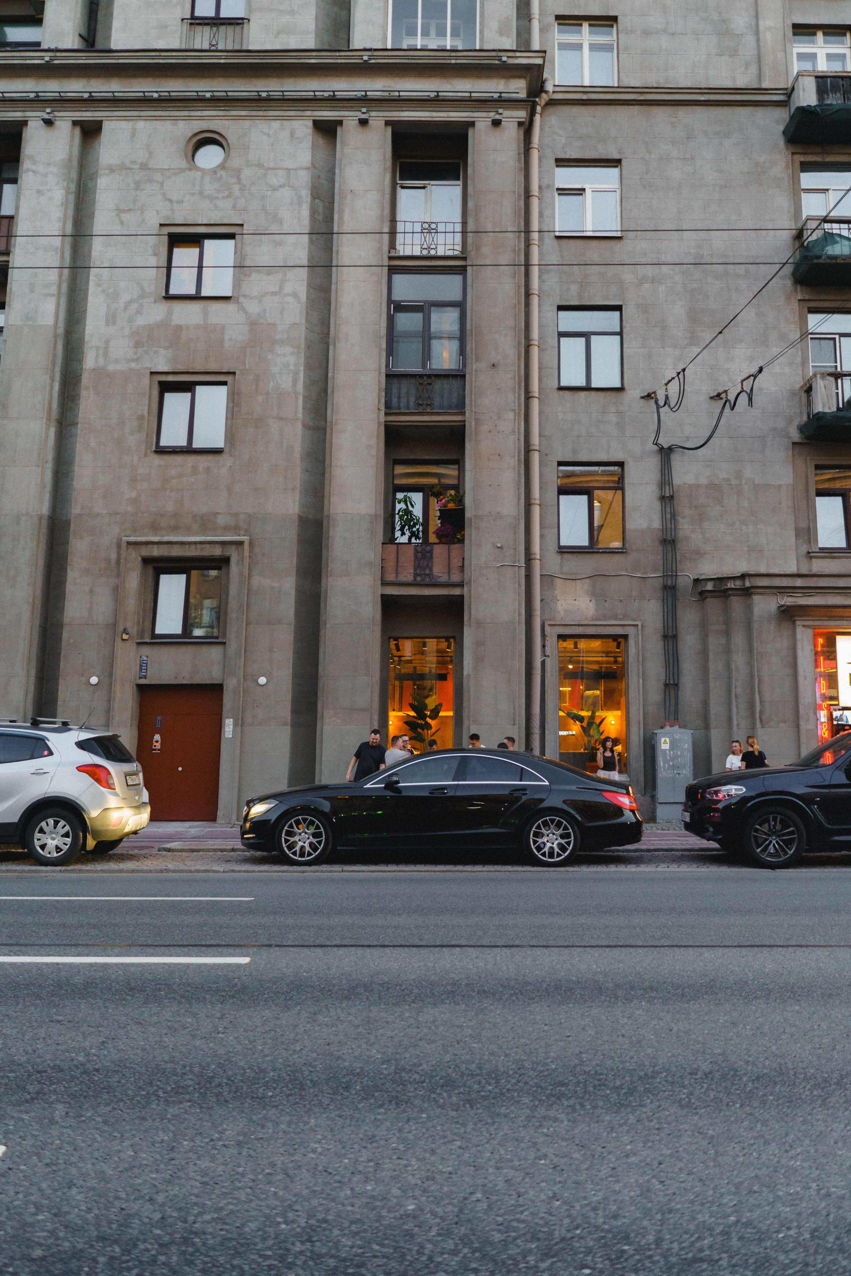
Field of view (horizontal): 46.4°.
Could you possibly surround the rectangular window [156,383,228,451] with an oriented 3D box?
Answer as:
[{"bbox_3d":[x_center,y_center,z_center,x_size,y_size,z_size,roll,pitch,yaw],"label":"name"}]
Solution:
[{"bbox_3d":[-4.886,-4.624,20.851,1.498,1.497,0.180,1,-10,1],"label":"rectangular window"}]

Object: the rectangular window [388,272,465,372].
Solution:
[{"bbox_3d":[0.025,-6.191,19.559,1.537,2.137,0.150,1,-9,1],"label":"rectangular window"}]

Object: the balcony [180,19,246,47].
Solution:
[{"bbox_3d":[-4.680,-13.453,22.138,1.483,0.860,0.220,1,-10,1],"label":"balcony"}]

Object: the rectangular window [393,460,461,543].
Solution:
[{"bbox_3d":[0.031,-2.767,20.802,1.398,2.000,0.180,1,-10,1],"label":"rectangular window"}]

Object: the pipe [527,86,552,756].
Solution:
[{"bbox_3d":[2.282,-4.322,19.342,0.467,15.157,0.400,1,-9,1],"label":"pipe"}]

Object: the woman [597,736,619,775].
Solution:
[{"bbox_3d":[3.300,2.604,17.871,0.460,1.650,0.300,4,-10,-17],"label":"woman"}]

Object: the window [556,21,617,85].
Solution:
[{"bbox_3d":[3.414,-12.402,21.103,1.307,1.567,0.150,1,-9,1],"label":"window"}]

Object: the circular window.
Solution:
[{"bbox_3d":[-4.708,-10.522,21.694,0.739,0.779,0.200,1,-10,1],"label":"circular window"}]

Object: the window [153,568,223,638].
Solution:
[{"bbox_3d":[-4.851,-0.713,20.291,1.427,1.483,0.180,1,-10,1],"label":"window"}]

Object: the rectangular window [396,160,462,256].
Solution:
[{"bbox_3d":[0.088,-9.407,21.924,1.452,2.450,0.180,1,-10,1],"label":"rectangular window"}]

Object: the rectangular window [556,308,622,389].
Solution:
[{"bbox_3d":[3.539,-6.238,21.361,1.401,1.873,0.180,1,-10,1],"label":"rectangular window"}]

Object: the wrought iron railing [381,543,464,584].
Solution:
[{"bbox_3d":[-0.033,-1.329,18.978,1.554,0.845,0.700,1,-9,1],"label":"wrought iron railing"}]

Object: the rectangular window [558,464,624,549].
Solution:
[{"bbox_3d":[3.462,-2.751,20.772,1.383,1.868,0.180,1,-10,1],"label":"rectangular window"}]

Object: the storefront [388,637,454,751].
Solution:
[{"bbox_3d":[-0.067,1.280,20.119,1.343,2.600,0.180,1,-10,1],"label":"storefront"}]

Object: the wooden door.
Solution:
[{"bbox_3d":[-4.547,2.132,18.475,1.569,2.537,0.120,1,-9,1],"label":"wooden door"}]

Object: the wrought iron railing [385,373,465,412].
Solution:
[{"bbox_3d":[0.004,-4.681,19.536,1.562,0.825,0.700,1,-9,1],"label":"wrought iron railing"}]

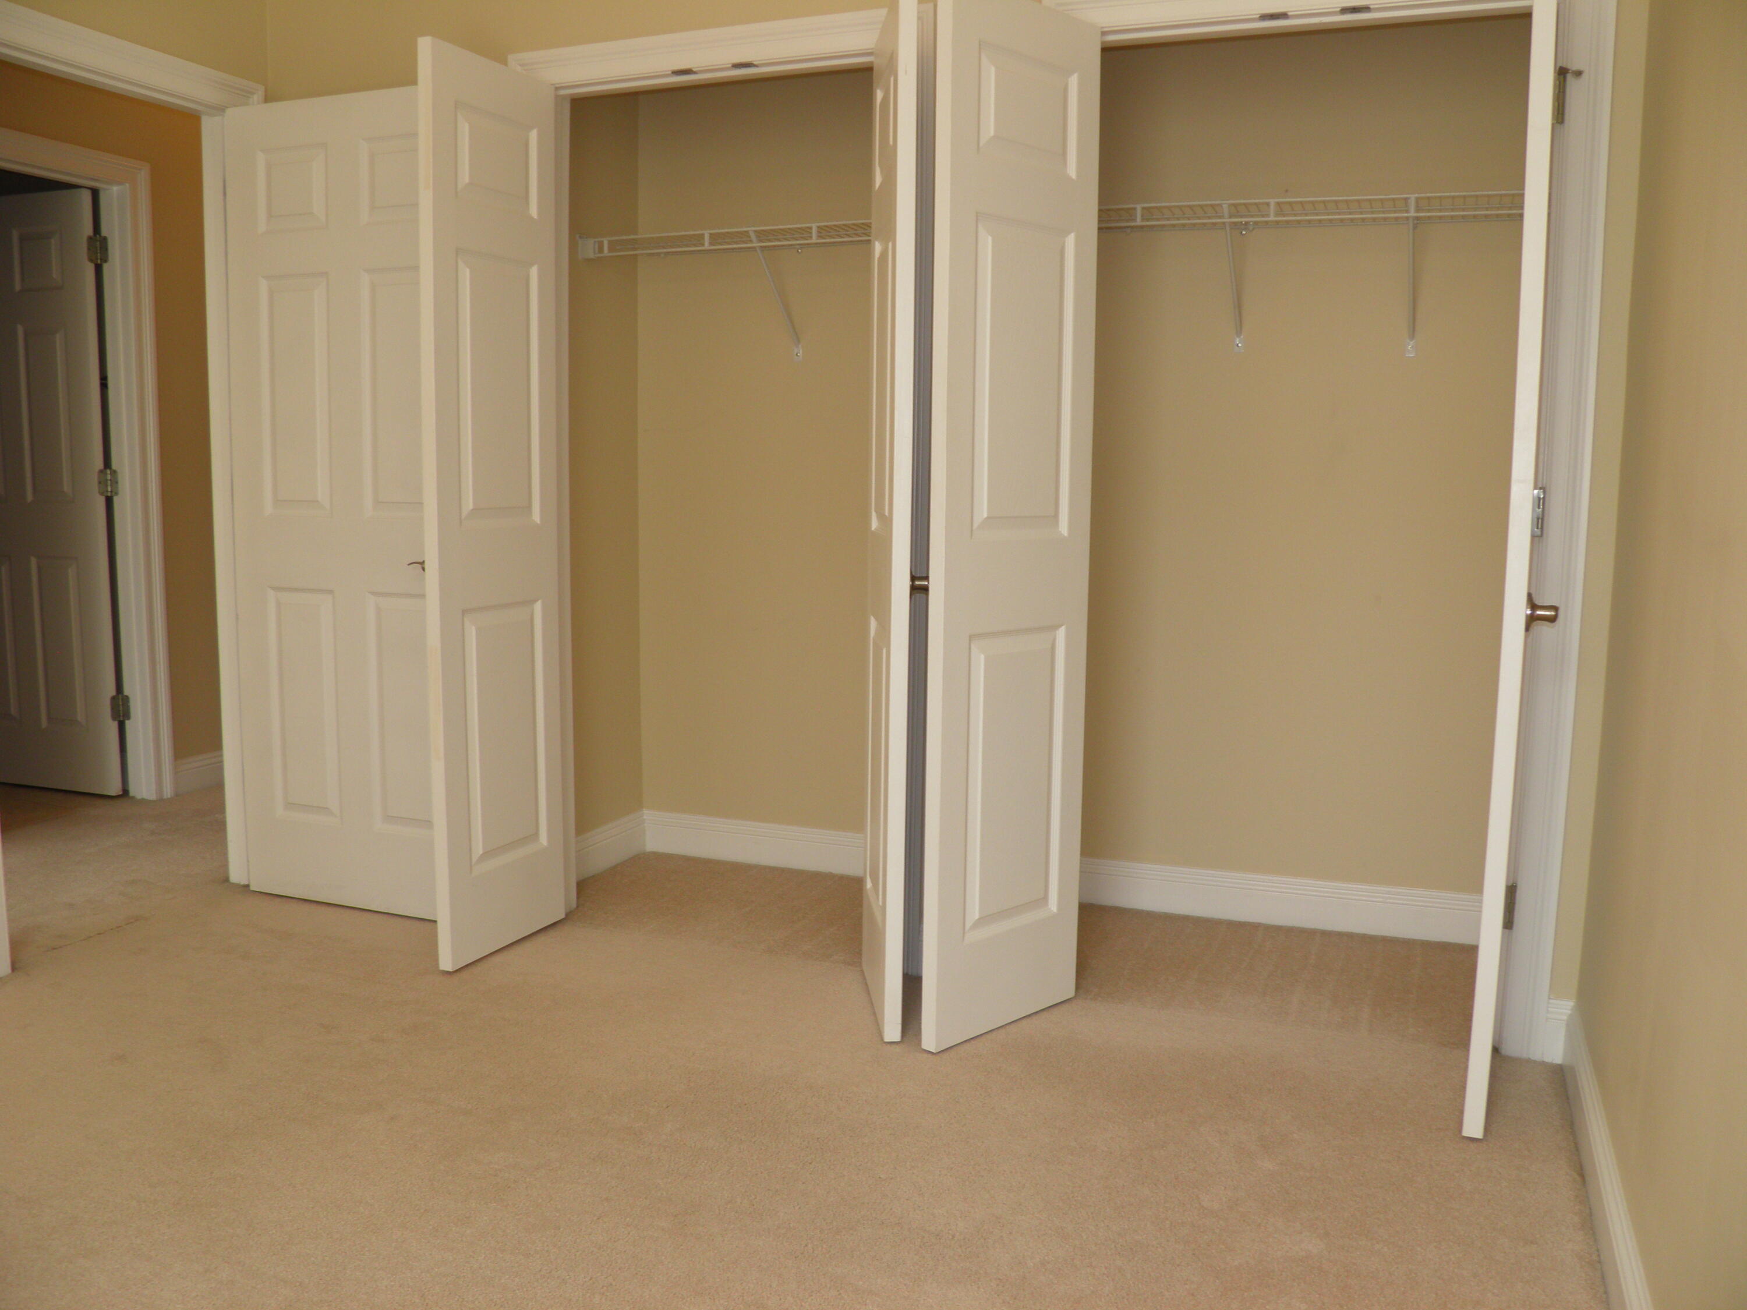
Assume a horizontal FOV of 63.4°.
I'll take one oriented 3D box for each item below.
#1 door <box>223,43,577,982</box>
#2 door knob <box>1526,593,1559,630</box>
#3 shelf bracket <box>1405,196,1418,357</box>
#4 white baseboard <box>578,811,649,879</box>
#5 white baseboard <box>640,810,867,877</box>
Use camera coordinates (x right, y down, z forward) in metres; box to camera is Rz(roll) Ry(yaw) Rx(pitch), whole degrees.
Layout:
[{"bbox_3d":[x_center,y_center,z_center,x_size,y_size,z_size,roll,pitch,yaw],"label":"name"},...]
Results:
[{"bbox_3d":[-1.271,-0.338,3.429,0.904,2.010,0.452,3,7,22],"label":"door"},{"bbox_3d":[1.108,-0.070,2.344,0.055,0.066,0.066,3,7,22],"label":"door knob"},{"bbox_3d":[1.221,-0.852,3.208,0.025,0.317,0.295,3,7,22],"label":"shelf bracket"},{"bbox_3d":[-0.764,0.550,4.041,0.018,0.126,0.430,3,7,22],"label":"white baseboard"},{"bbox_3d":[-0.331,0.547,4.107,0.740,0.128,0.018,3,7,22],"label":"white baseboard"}]

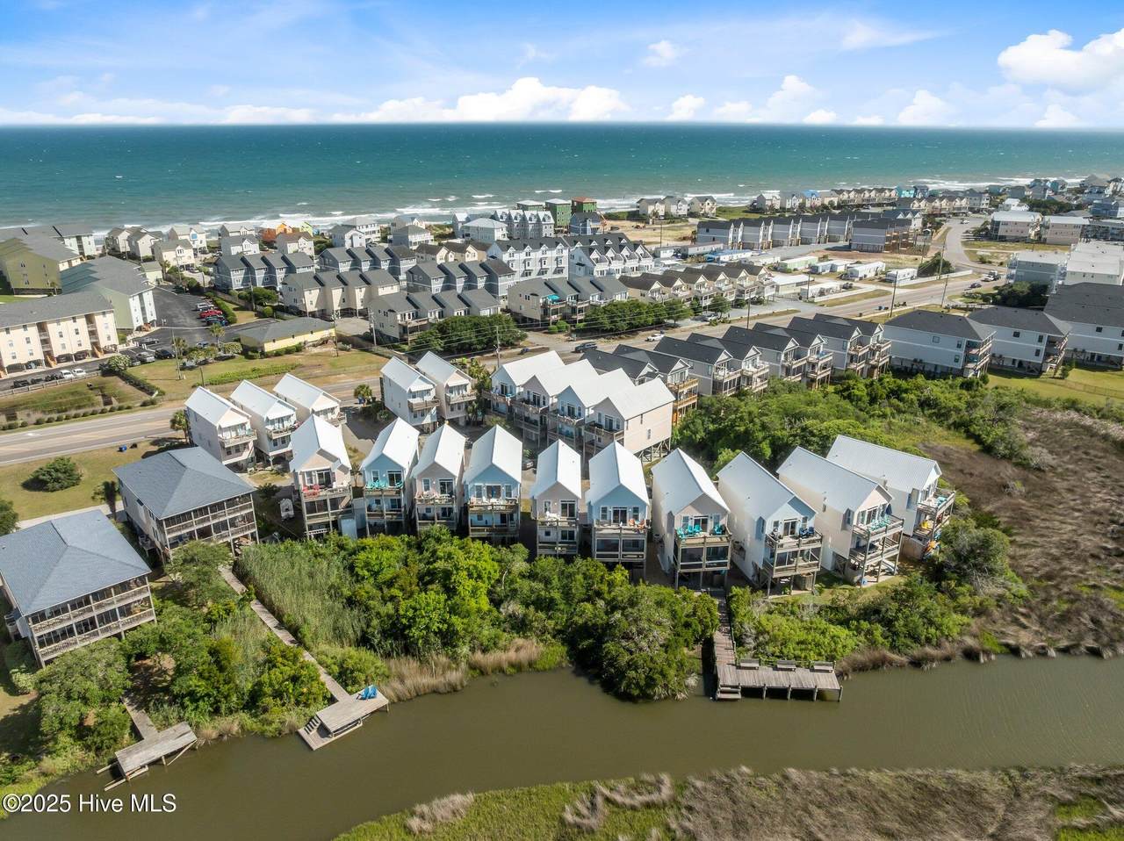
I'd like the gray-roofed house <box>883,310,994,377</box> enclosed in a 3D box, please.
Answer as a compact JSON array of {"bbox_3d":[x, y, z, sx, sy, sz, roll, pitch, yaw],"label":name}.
[{"bbox_3d":[79.300,-16.650,164.400,19.300,12.000,10.400,18,27,38],"label":"gray-roofed house"}]

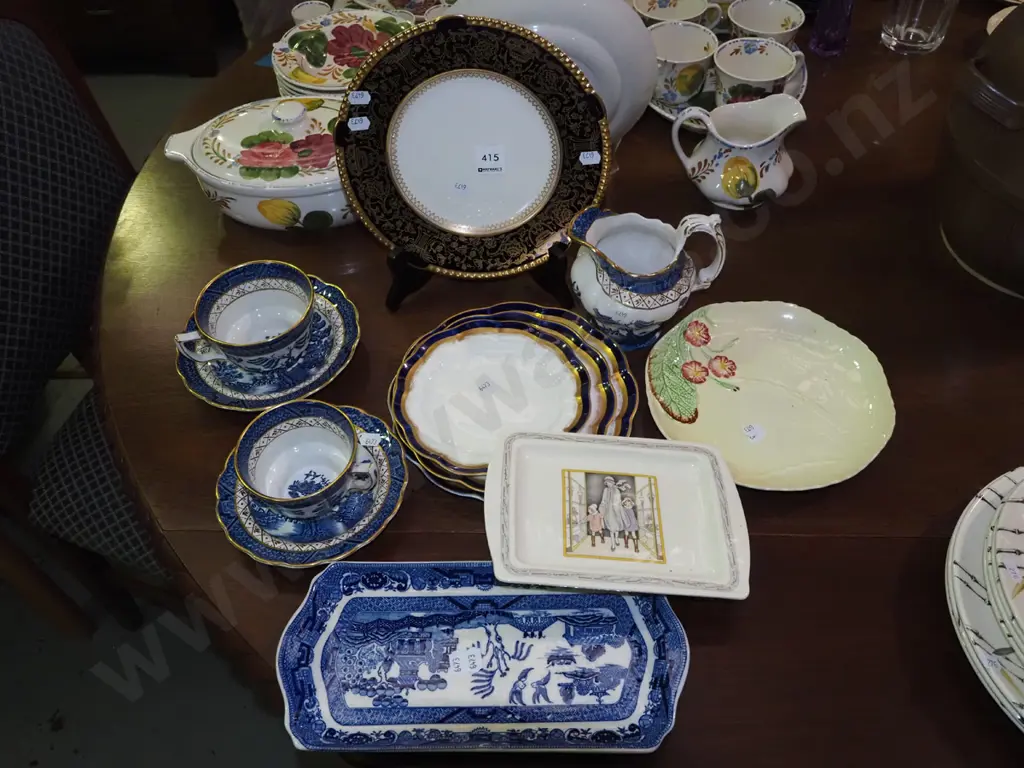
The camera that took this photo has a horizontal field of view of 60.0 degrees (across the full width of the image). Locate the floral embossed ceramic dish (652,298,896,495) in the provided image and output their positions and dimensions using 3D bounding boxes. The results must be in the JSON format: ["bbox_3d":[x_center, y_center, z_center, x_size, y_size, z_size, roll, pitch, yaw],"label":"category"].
[{"bbox_3d":[0.216,0.010,0.757,0.204,0.025,0.202,-1,53,0],"label":"floral embossed ceramic dish"}]

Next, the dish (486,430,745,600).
[{"bbox_3d":[0.077,0.099,0.673,0.196,0.022,0.142,5,46,-2],"label":"dish"}]

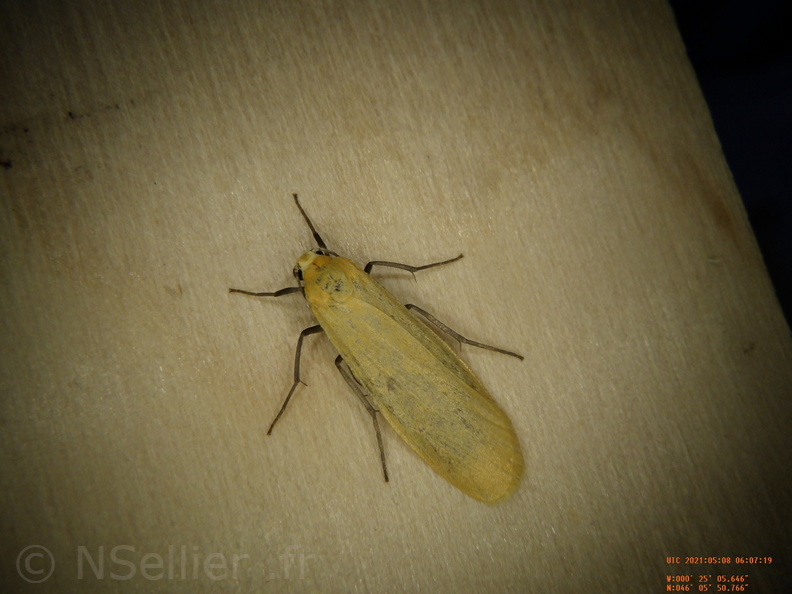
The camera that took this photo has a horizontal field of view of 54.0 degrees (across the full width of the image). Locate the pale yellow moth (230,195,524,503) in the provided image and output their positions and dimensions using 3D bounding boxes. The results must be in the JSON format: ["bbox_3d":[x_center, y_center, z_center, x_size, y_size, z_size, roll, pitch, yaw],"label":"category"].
[{"bbox_3d":[-0.001,0.003,0.039,0.014,0.004,0.019,-42,86,-3],"label":"pale yellow moth"}]

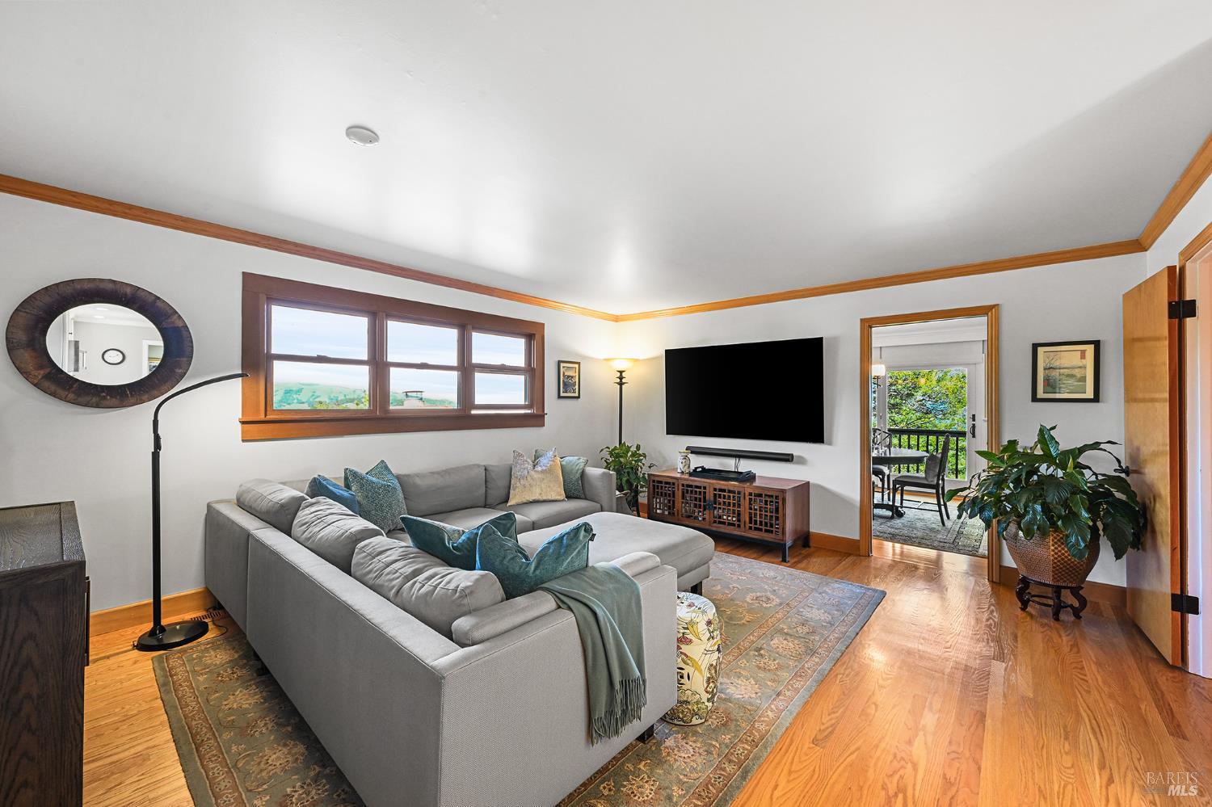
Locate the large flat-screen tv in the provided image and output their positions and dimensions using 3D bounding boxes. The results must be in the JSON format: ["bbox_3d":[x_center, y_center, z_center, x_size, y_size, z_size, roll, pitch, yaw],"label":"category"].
[{"bbox_3d":[1.366,-0.124,4.907,1.711,0.979,0.050,0,2,40],"label":"large flat-screen tv"}]

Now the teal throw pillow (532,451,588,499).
[{"bbox_3d":[-0.439,0.708,4.600,0.500,0.480,0.150,0,-15,12],"label":"teal throw pillow"}]

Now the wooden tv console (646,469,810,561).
[{"bbox_3d":[1.175,1.046,4.705,1.475,0.617,0.530,0,0,41],"label":"wooden tv console"}]

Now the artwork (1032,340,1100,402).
[{"bbox_3d":[3.294,-0.222,3.382,0.348,0.433,0.025,0,0,40],"label":"artwork"}]

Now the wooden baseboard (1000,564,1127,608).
[{"bbox_3d":[3.239,1.291,3.341,0.670,0.133,0.020,0,0,41],"label":"wooden baseboard"}]

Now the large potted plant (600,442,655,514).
[{"bbox_3d":[0.231,0.894,5.310,0.540,0.880,0.540,0,0,0],"label":"large potted plant"}]

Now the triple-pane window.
[{"bbox_3d":[-1.537,-0.312,4.150,0.100,1.128,2.690,0,0,41],"label":"triple-pane window"}]

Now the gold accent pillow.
[{"bbox_3d":[-0.653,0.698,4.420,0.520,0.500,0.160,0,-16,-25],"label":"gold accent pillow"}]

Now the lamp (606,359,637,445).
[{"bbox_3d":[0.183,0.420,5.552,0.380,1.900,0.380,0,0,0],"label":"lamp"}]

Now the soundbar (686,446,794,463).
[{"bbox_3d":[1.357,0.524,4.906,1.137,0.085,0.113,0,0,40],"label":"soundbar"}]

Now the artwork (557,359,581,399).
[{"bbox_3d":[-0.417,-0.264,5.348,0.025,0.429,0.357,0,0,40],"label":"artwork"}]

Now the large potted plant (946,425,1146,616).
[{"bbox_3d":[2.907,0.760,3.189,0.981,1.238,0.840,0,0,40],"label":"large potted plant"}]

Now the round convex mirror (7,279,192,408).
[{"bbox_3d":[-2.733,-0.324,2.597,0.065,0.703,0.705,0,0,40],"label":"round convex mirror"}]

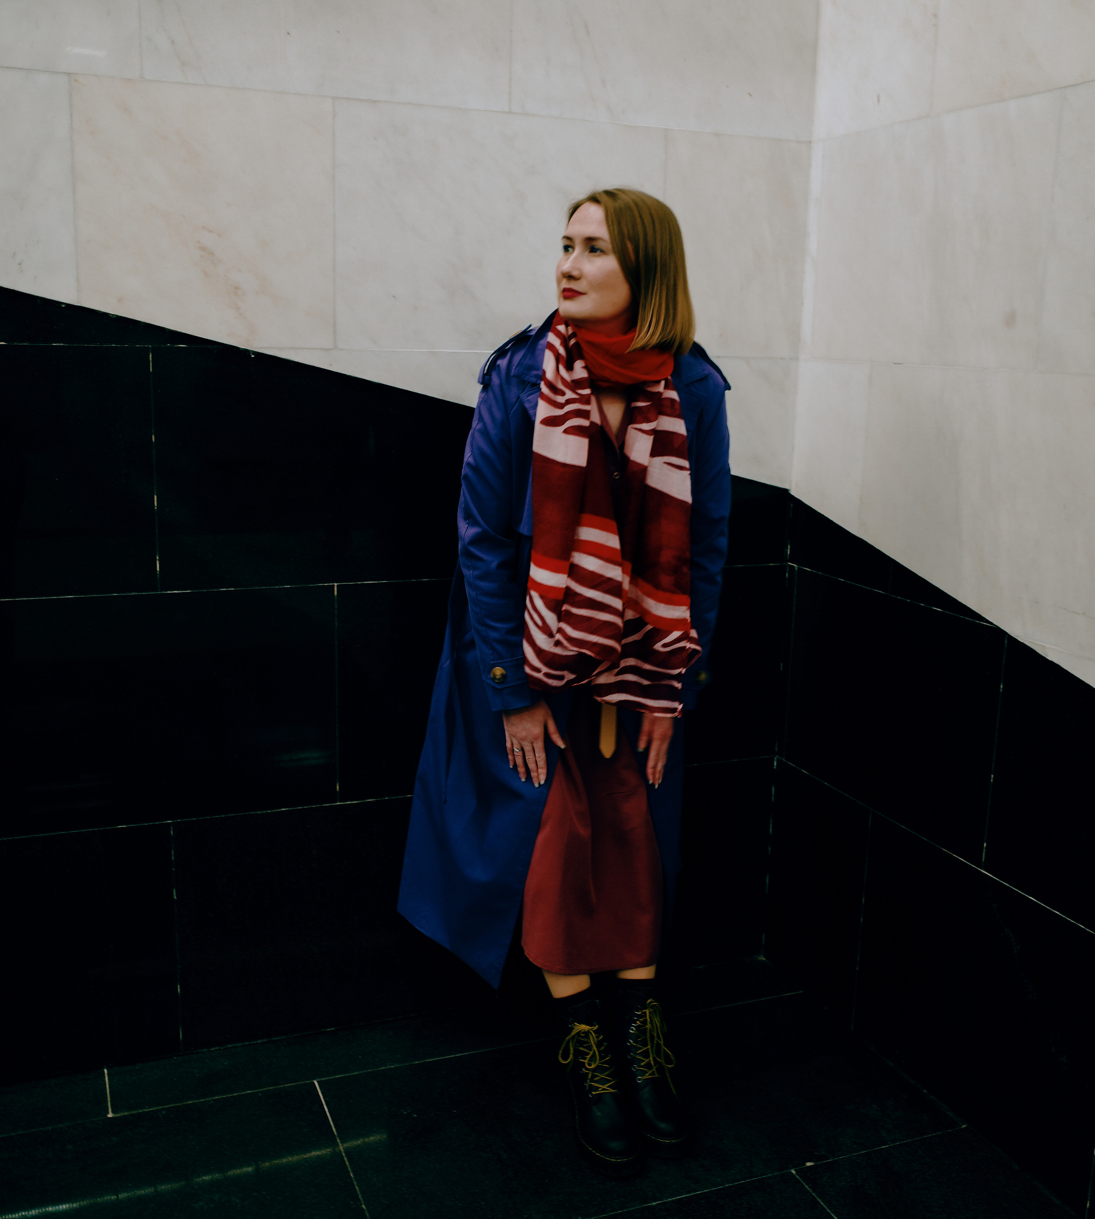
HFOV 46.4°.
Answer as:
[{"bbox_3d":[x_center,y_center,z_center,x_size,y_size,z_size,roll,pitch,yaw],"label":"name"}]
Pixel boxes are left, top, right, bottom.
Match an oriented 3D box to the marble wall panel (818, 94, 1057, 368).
[{"bbox_3d":[0.709,-0.697,2.439,0.025,0.453,0.696,-4,13,-23],"label":"marble wall panel"}]

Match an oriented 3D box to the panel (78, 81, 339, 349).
[{"bbox_3d":[-0.613,-0.706,2.317,0.454,0.453,0.025,-3,13,-21],"label":"panel"}]

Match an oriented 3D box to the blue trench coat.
[{"bbox_3d":[0.048,0.074,2.449,0.543,1.261,0.388,-3,13,-21],"label":"blue trench coat"}]

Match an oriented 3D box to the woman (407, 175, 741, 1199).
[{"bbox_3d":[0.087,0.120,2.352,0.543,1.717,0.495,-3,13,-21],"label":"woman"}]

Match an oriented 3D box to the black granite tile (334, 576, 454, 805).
[{"bbox_3d":[-0.110,0.155,2.703,0.678,0.458,0.025,-3,13,-21],"label":"black granite tile"}]

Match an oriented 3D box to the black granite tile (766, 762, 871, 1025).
[{"bbox_3d":[0.616,0.633,2.910,0.030,0.510,0.370,-4,13,-22],"label":"black granite tile"}]

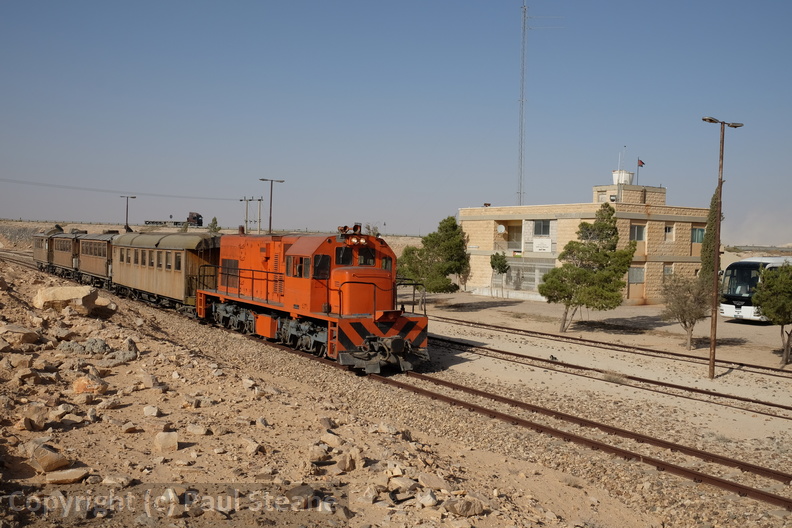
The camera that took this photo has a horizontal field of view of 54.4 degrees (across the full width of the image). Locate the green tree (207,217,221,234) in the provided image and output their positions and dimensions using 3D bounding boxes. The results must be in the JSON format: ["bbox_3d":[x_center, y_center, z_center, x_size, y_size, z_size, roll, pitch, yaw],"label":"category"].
[{"bbox_3d":[-29.590,-5.845,125.000,2.354,3.734,2.236,2,1,0],"label":"green tree"}]

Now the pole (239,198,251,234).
[{"bbox_3d":[-25.497,-6.839,130.000,1.600,9.118,0.600,2,1,0],"label":"pole"}]

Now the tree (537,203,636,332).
[{"bbox_3d":[8.162,0.139,32.900,4.231,5.534,4.019,2,1,0],"label":"tree"}]

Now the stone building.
[{"bbox_3d":[15.906,-2.112,67.576,11.363,9.900,19.236,1,1,-32],"label":"stone building"}]

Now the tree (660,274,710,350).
[{"bbox_3d":[10.434,1.745,27.700,1.835,2.734,1.743,2,1,0],"label":"tree"}]

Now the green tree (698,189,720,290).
[{"bbox_3d":[22.821,-1.127,56.000,1.709,8.874,1.624,2,1,0],"label":"green tree"}]

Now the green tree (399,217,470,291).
[{"bbox_3d":[1.983,-0.084,43.000,4.021,5.138,3.820,2,1,0],"label":"green tree"}]

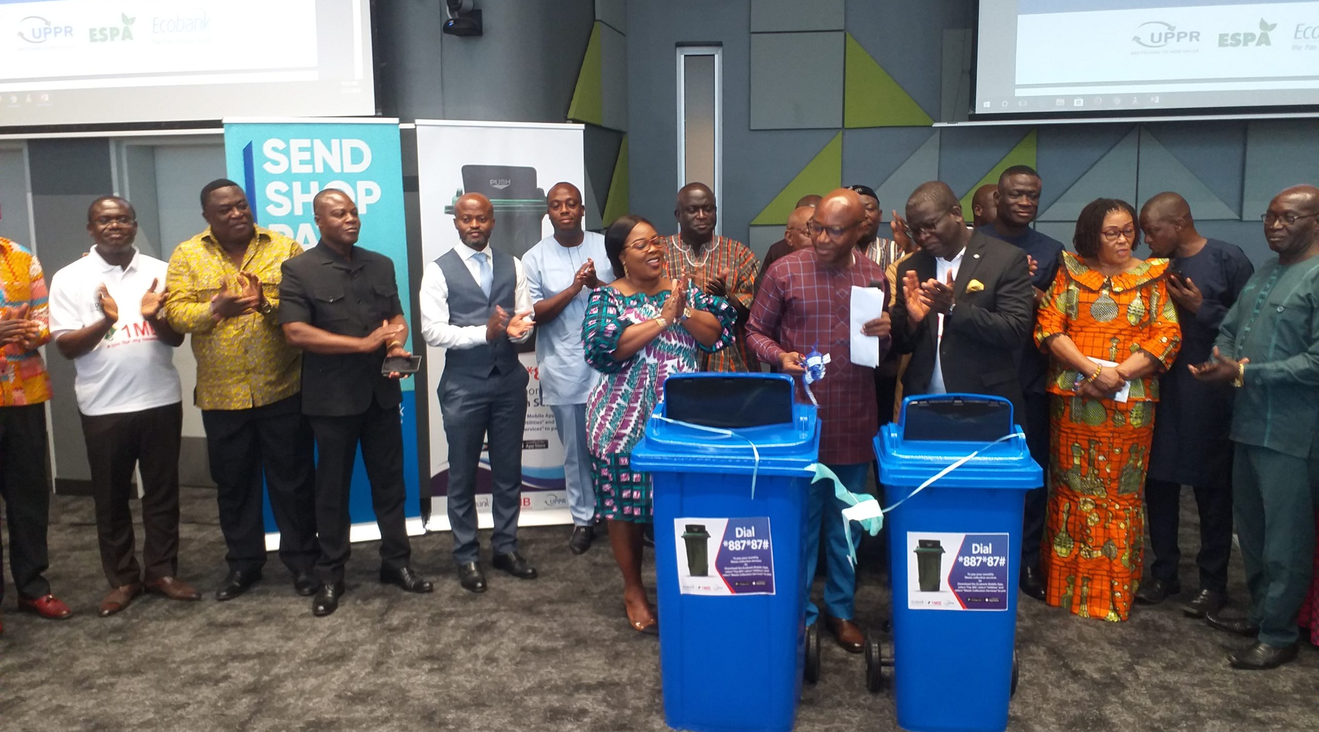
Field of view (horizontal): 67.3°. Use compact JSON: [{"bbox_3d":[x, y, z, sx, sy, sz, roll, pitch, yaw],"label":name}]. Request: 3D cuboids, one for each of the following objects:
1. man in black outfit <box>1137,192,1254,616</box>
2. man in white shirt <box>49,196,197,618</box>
[{"bbox_3d":[2.250,0.145,4.180,0.460,1.740,0.500,-7,10,-39],"label":"man in black outfit"},{"bbox_3d":[-2.260,0.155,4.230,0.550,1.750,0.420,-4,8,-25],"label":"man in white shirt"}]

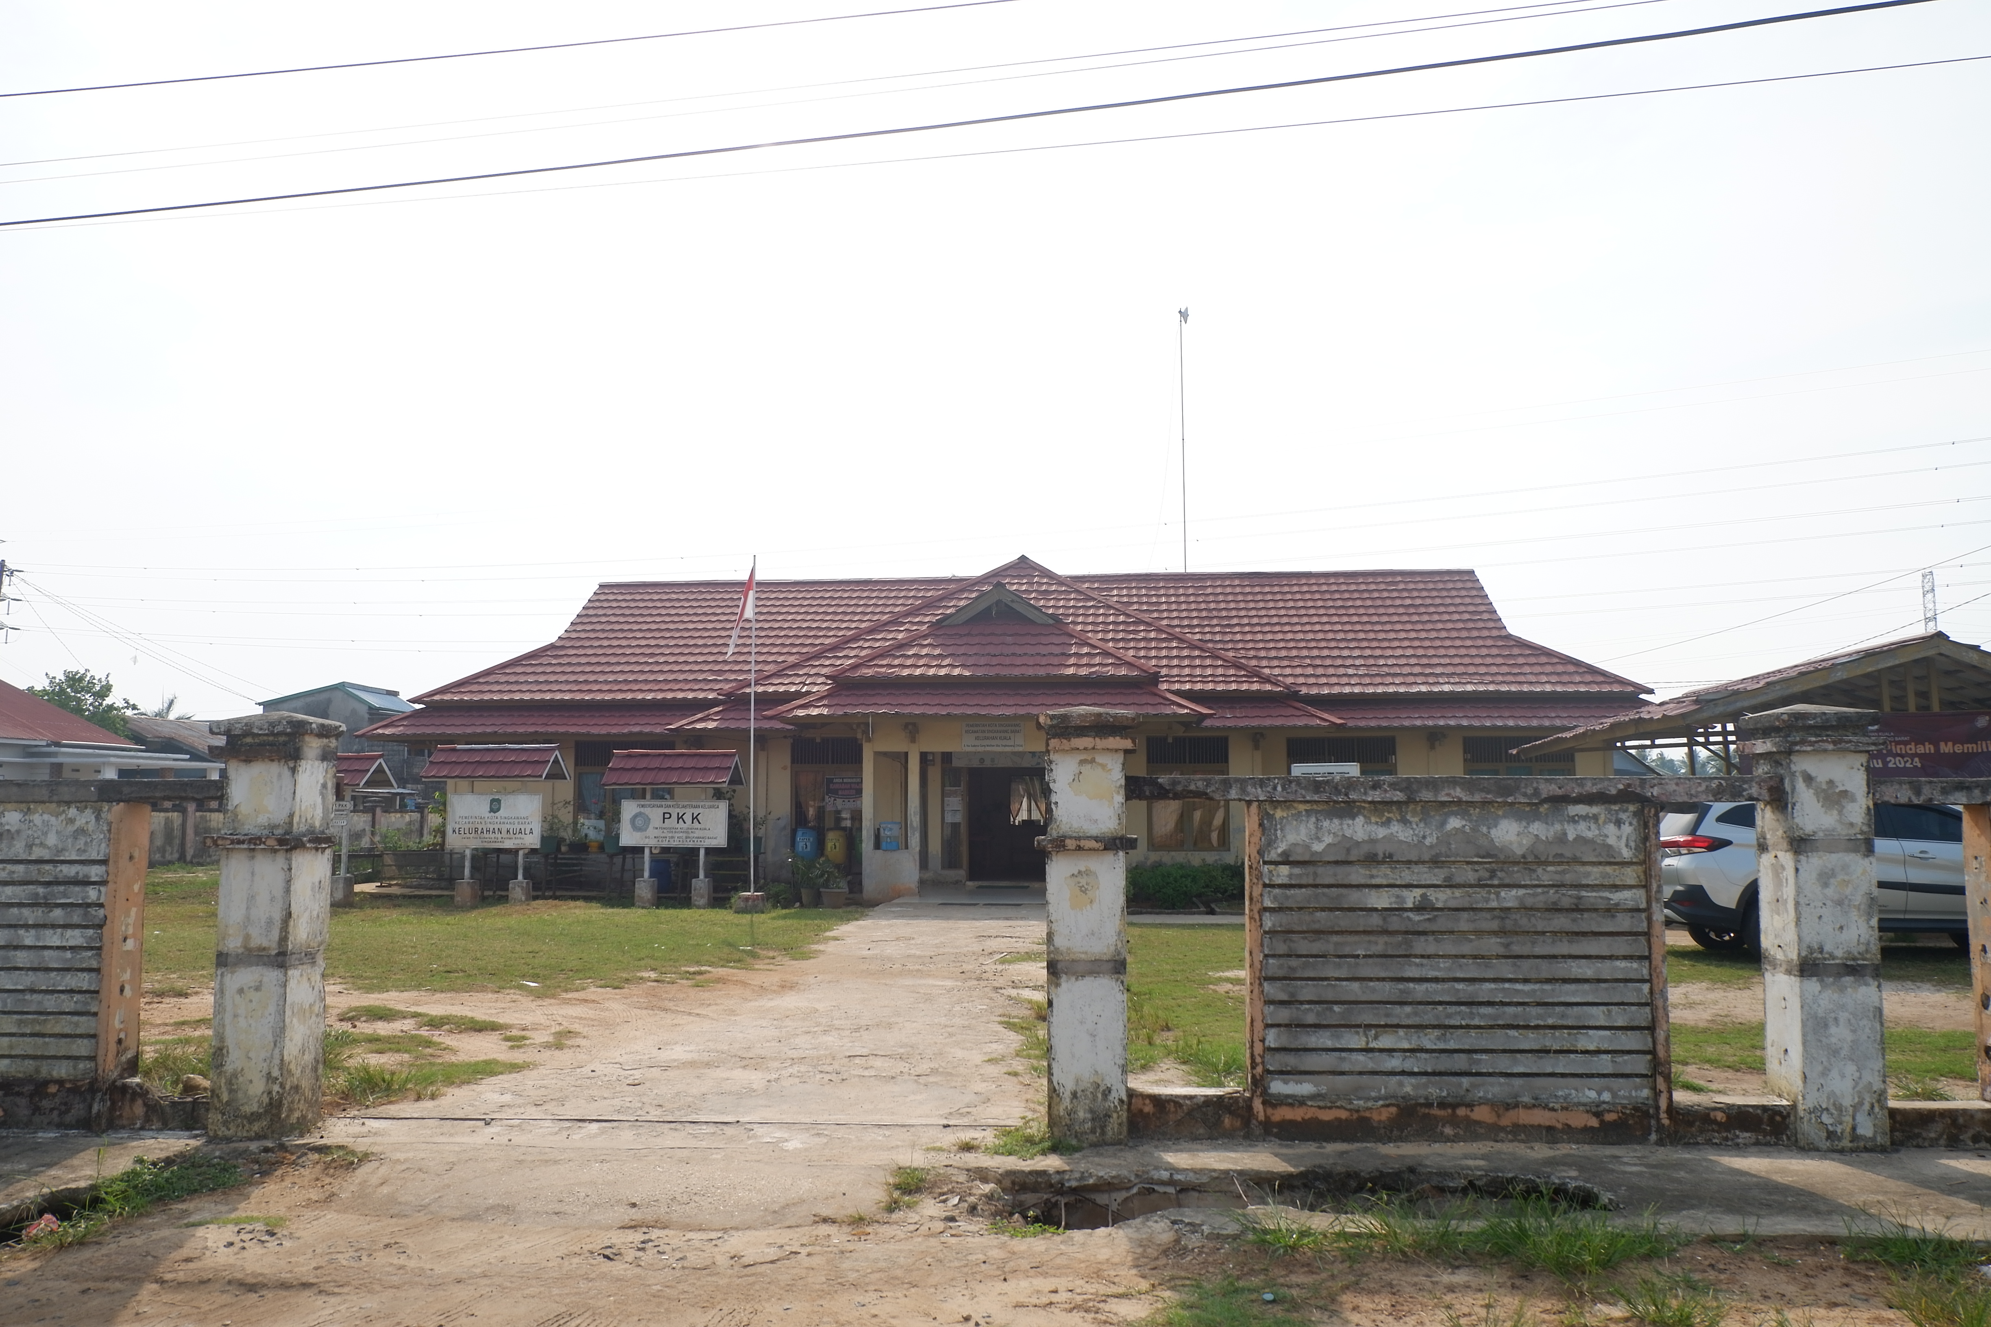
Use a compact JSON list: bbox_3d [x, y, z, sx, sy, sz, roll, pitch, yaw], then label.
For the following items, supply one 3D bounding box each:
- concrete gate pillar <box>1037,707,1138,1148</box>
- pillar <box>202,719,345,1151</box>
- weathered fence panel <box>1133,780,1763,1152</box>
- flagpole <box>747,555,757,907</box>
[{"bbox_3d":[0.420,1.223,6.344,0.450,2.024,0.430,0,-5,0],"label":"concrete gate pillar"},{"bbox_3d":[-3.506,1.239,6.463,0.430,1.994,0.430,0,-5,0],"label":"pillar"},{"bbox_3d":[2.152,1.378,6.290,3.090,1.688,0.170,0,-5,0],"label":"weathered fence panel"},{"bbox_3d":[-3.607,0.943,19.812,0.060,5.073,0.060,0,-5,0],"label":"flagpole"}]

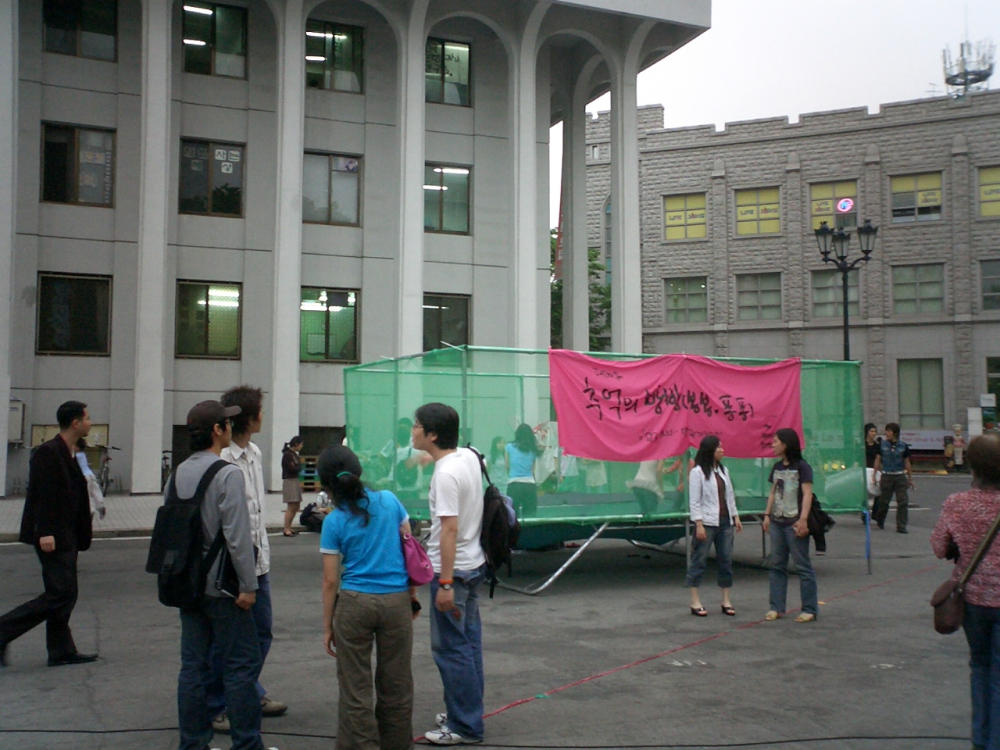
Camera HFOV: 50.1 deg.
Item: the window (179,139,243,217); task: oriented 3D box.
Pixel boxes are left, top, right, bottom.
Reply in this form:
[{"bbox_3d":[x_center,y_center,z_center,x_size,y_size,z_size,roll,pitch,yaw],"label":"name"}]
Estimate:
[{"bbox_3d":[-6.918,-4.728,25.681,1.521,1.843,0.150,1,-3,-23],"label":"window"}]

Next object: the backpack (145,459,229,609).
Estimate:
[{"bbox_3d":[-1.461,0.738,4.980,0.260,0.660,0.330,3,-5,-44],"label":"backpack"}]

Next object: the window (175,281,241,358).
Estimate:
[{"bbox_3d":[-7.321,-1.377,26.901,1.591,1.942,0.150,2,-4,-22],"label":"window"}]

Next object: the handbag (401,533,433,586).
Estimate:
[{"bbox_3d":[-0.406,0.893,5.200,0.130,0.270,0.220,-2,-4,33],"label":"handbag"}]

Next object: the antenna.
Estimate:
[{"bbox_3d":[19.724,-12.861,45.000,2.100,2.600,2.000,-1,-3,24],"label":"antenna"}]

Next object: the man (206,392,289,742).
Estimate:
[{"bbox_3d":[-1.359,0.954,5.747,0.380,1.786,0.460,-1,-4,21],"label":"man"}]

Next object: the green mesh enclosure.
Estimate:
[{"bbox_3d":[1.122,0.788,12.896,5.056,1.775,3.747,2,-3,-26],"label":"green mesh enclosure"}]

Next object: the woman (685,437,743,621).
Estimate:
[{"bbox_3d":[1.922,1.343,9.703,0.470,1.610,0.320,3,-4,-43],"label":"woman"}]

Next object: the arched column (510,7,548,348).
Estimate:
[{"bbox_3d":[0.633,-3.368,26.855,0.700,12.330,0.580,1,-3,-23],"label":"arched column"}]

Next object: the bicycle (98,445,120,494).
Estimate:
[{"bbox_3d":[-9.199,2.259,24.962,0.580,1.120,1.650,2,-4,-22],"label":"bicycle"}]

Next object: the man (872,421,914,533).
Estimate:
[{"bbox_3d":[6.339,1.637,17.269,0.580,1.770,0.420,0,-4,9],"label":"man"}]

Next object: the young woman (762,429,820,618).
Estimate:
[{"bbox_3d":[2.508,1.282,9.271,0.500,1.624,0.320,-1,-4,25],"label":"young woman"}]

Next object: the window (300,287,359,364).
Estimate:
[{"bbox_3d":[-4.244,-1.241,26.658,1.521,1.902,0.150,1,-3,-23],"label":"window"}]

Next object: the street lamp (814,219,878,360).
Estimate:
[{"bbox_3d":[7.392,-0.244,22.813,1.322,6.092,1.216,-1,-3,18],"label":"street lamp"}]

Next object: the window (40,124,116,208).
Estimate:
[{"bbox_3d":[-10.222,-5.086,25.926,1.642,1.952,0.150,2,-4,-22],"label":"window"}]

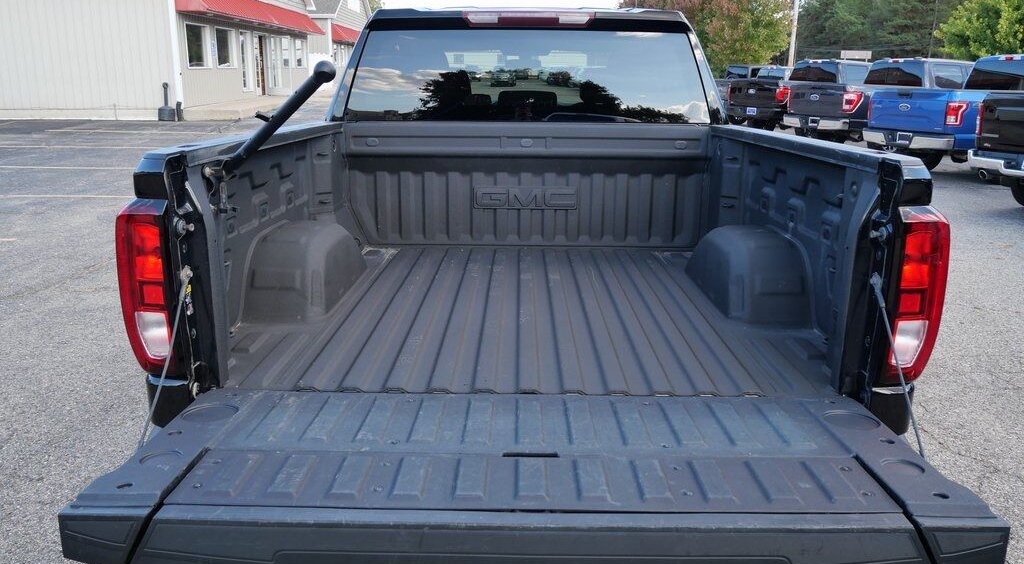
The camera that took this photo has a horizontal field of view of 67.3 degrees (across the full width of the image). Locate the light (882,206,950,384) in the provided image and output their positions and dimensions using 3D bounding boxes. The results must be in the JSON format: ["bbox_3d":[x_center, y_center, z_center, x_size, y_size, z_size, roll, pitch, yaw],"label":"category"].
[{"bbox_3d":[0.922,0.036,1.812,0.155,0.410,0.200,1,14,1],"label":"light"}]

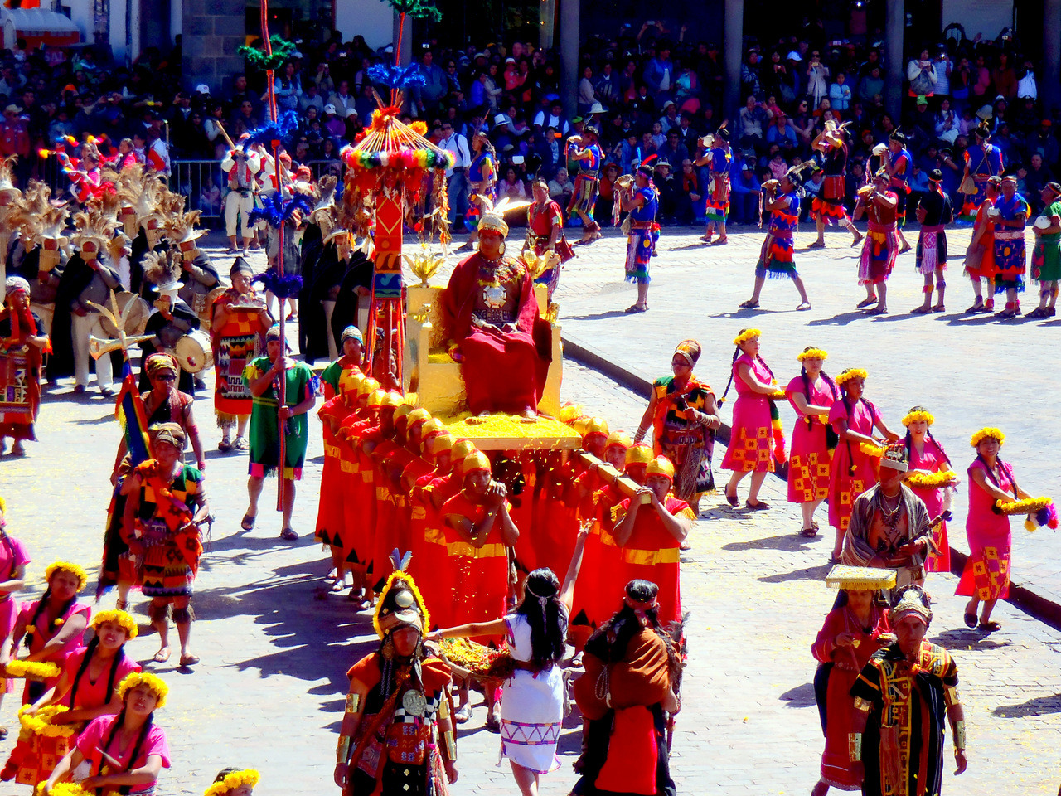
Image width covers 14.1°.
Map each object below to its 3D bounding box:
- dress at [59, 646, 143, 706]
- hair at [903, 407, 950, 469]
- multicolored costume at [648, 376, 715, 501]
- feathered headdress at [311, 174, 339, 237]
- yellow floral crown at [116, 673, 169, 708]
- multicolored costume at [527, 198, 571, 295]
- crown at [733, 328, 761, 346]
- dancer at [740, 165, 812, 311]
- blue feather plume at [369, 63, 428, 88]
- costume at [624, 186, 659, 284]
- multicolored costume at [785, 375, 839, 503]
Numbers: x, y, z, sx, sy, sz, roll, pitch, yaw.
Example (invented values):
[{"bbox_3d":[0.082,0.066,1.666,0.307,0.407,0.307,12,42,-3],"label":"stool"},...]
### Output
[{"bbox_3d":[-2.411,1.860,23.750,0.470,1.020,0.340,3,8,25],"label":"dress"},{"bbox_3d":[2.979,0.296,32.300,0.370,0.470,0.240,-1,8,-8],"label":"hair"},{"bbox_3d":[1.262,0.335,35.800,0.530,1.050,0.380,2,7,12],"label":"multicolored costume"},{"bbox_3d":[-2.257,-2.120,47.200,0.300,0.640,0.320,-4,8,-30],"label":"feathered headdress"},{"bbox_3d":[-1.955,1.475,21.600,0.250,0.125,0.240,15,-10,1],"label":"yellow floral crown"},{"bbox_3d":[0.219,-1.754,50.300,0.440,1.160,0.320,6,9,37],"label":"multicolored costume"},{"bbox_3d":[1.904,-0.535,37.700,0.240,0.120,0.240,-11,7,1],"label":"crown"},{"bbox_3d":[3.007,-1.962,52.500,0.880,1.790,0.520,0,7,0],"label":"dancer"},{"bbox_3d":[-1.094,-2.649,35.300,0.480,0.210,0.420,0,7,0],"label":"blue feather plume"},{"bbox_3d":[1.346,-1.981,52.200,0.360,1.160,0.440,-3,8,-24],"label":"costume"},{"bbox_3d":[2.354,0.344,36.000,0.420,1.050,0.340,-4,9,-30],"label":"multicolored costume"}]

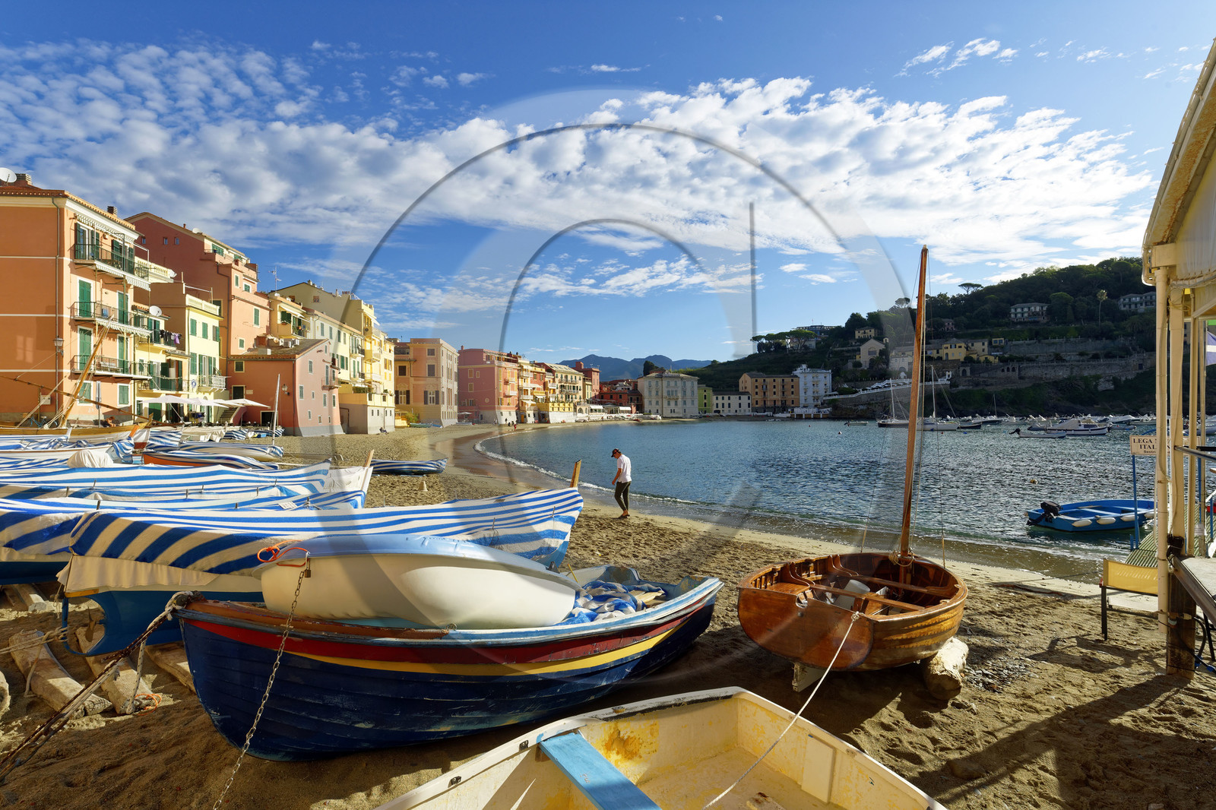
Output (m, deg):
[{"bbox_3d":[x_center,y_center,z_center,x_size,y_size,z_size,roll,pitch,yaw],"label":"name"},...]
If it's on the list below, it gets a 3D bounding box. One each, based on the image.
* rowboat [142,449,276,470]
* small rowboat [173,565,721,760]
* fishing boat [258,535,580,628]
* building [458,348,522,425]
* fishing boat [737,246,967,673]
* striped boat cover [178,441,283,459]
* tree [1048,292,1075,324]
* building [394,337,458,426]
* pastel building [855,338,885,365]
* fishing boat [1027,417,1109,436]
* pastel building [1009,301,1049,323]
[{"bbox_3d":[-15.900,2.159,22.900,4.500,0.740,1.500,0,0,-16],"label":"rowboat"},{"bbox_3d":[-0.900,1.630,4.120,3.580,0.920,1.500,5,-8,-40],"label":"small rowboat"},{"bbox_3d":[-1.120,1.170,3.800,2.150,0.550,1.100,8,-15,-31],"label":"fishing boat"},{"bbox_3d":[-29.200,-4.200,137.000,12.000,17.200,10.800,0,0,19],"label":"building"},{"bbox_3d":[2.660,0.300,5.640,1.500,3.850,3.080,1,-4,44],"label":"fishing boat"},{"bbox_3d":[-16.385,1.952,25.000,3.900,0.680,1.500,0,0,-16],"label":"striped boat cover"},{"bbox_3d":[232.349,-49.843,294.000,11.000,15.500,11.000,0,0,37],"label":"tree"},{"bbox_3d":[-33.700,-3.800,105.500,9.500,15.000,18.000,0,0,-6],"label":"building"},{"bbox_3d":[121.500,-23.500,269.000,11.300,13.300,15.000,0,0,14],"label":"pastel building"},{"bbox_3d":[53.252,2.489,66.000,6.600,1.900,2.300,0,0,25],"label":"fishing boat"},{"bbox_3d":[222.411,-48.863,303.000,16.500,10.000,11.000,0,0,32],"label":"pastel building"}]

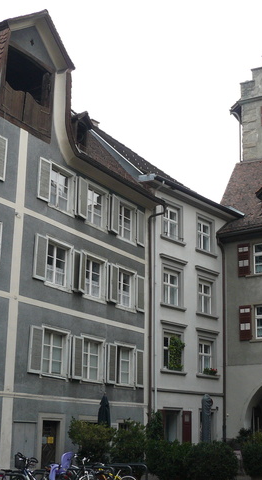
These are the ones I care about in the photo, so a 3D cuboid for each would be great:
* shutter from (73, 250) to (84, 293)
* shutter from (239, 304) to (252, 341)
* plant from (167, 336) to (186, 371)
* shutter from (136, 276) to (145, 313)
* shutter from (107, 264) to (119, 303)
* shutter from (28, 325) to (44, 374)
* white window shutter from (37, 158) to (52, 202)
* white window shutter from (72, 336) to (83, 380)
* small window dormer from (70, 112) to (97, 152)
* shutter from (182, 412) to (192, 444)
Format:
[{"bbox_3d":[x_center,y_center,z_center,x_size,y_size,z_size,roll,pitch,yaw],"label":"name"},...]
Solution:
[{"bbox_3d":[-1.873,1.120,23.771,0.060,1.434,0.618,-9,-19,31],"label":"shutter"},{"bbox_3d":[5.208,3.746,30.131,0.570,1.566,0.050,-10,-20,32],"label":"shutter"},{"bbox_3d":[1.977,4.861,28.627,0.400,1.473,0.800,-13,-21,38],"label":"plant"},{"bbox_3d":[0.419,2.212,27.254,0.060,1.436,0.633,-9,-19,31],"label":"shutter"},{"bbox_3d":[-0.602,1.660,25.207,0.050,1.408,0.539,-9,-19,31],"label":"shutter"},{"bbox_3d":[-2.962,3.453,20.839,0.050,1.432,0.590,-9,-19,31],"label":"shutter"},{"bbox_3d":[-2.842,-1.974,22.004,0.050,1.425,0.552,-10,-20,31],"label":"white window shutter"},{"bbox_3d":[-1.754,3.924,22.106,0.050,1.403,0.549,-10,-20,31],"label":"white window shutter"},{"bbox_3d":[-2.140,-3.962,24.908,1.200,1.650,0.900,-10,-20,31],"label":"small window dormer"},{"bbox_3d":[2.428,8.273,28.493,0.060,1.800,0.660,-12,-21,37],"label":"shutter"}]

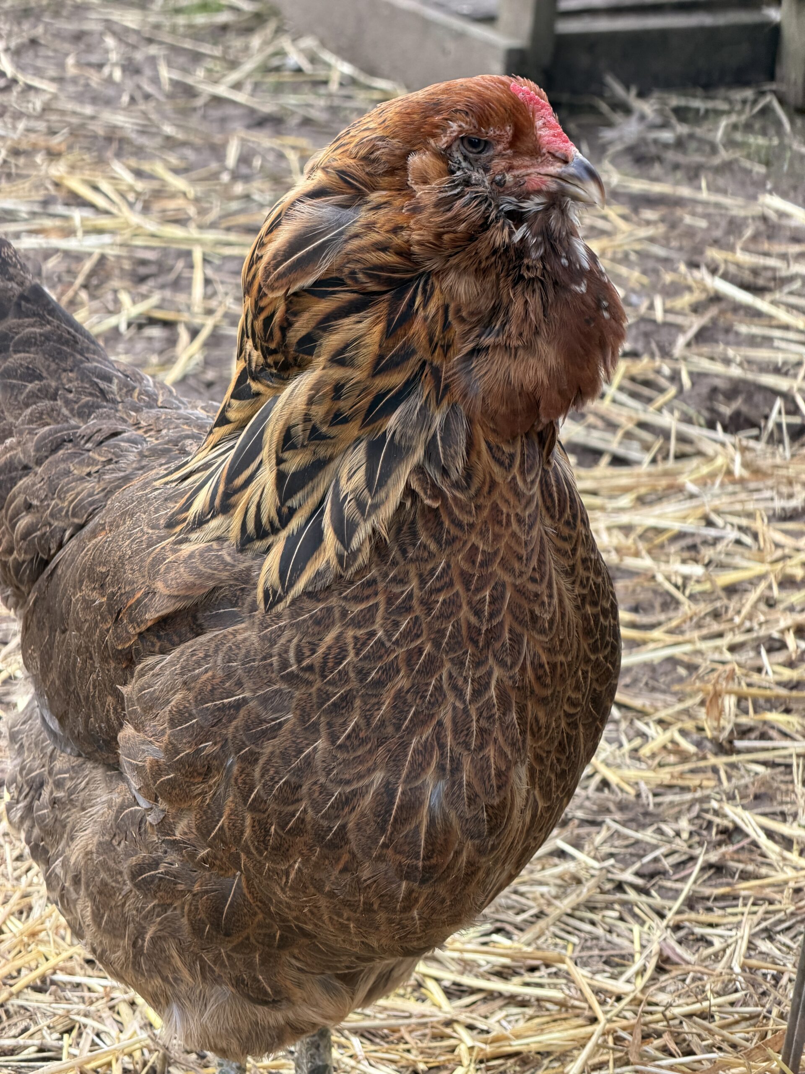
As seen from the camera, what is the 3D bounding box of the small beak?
[{"bbox_3d":[0.063,-0.126,1.100,0.018,0.018,0.013,13,25,29],"label":"small beak"}]

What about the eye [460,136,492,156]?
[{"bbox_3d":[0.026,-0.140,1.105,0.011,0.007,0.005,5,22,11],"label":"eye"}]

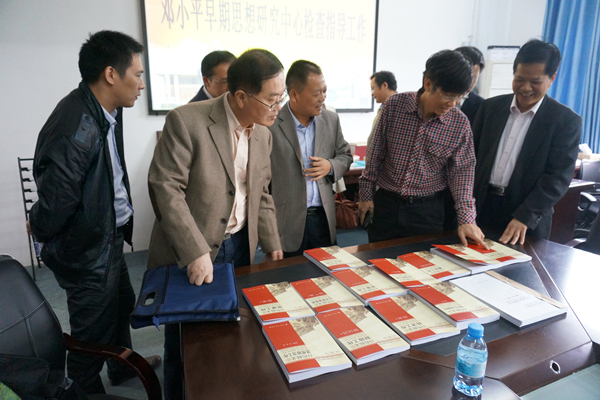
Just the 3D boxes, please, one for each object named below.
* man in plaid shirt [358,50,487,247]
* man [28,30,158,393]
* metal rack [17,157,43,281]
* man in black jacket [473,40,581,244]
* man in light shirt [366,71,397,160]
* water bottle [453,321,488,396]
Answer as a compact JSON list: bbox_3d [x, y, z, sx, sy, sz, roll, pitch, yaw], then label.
[{"bbox_3d":[0.604,0.111,2.052,0.560,1.620,0.520,3,13,12],"label":"man in plaid shirt"},{"bbox_3d":[-0.862,0.127,1.773,0.500,1.670,0.520,-2,13,-12],"label":"man"},{"bbox_3d":[-1.912,0.102,3.308,0.560,1.020,0.360,-5,14,-24],"label":"metal rack"},{"bbox_3d":[1.114,0.074,2.134,0.550,1.670,0.500,8,14,29],"label":"man in black jacket"},{"bbox_3d":[0.682,-0.153,3.120,0.340,1.670,0.480,-3,13,-17],"label":"man in light shirt"},{"bbox_3d":[0.387,0.349,0.894,0.061,0.153,0.061,1,13,0],"label":"water bottle"}]

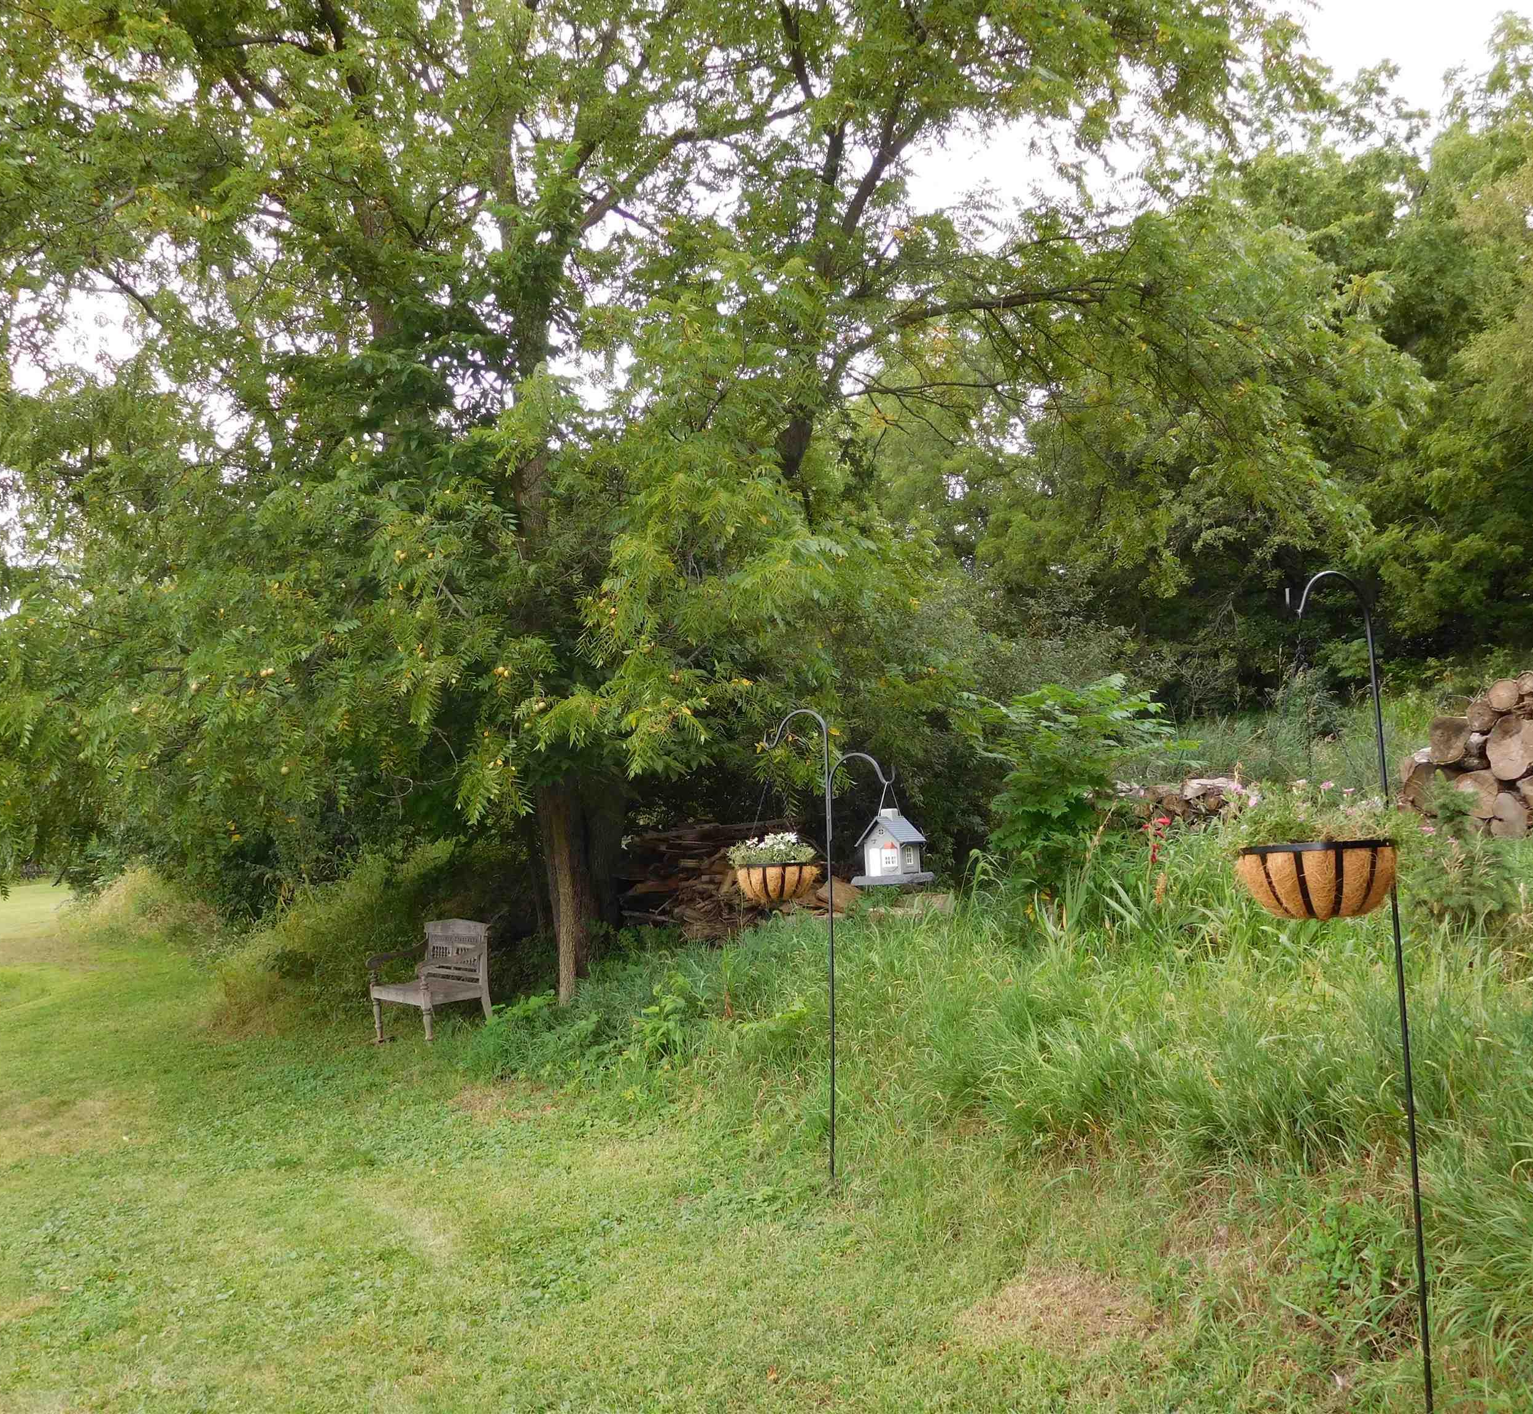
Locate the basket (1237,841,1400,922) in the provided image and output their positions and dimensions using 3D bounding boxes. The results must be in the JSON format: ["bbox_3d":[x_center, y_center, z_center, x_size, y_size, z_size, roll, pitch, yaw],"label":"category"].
[{"bbox_3d":[1.303,0.411,3.220,0.350,0.178,0.350,-4,-7,22],"label":"basket"}]

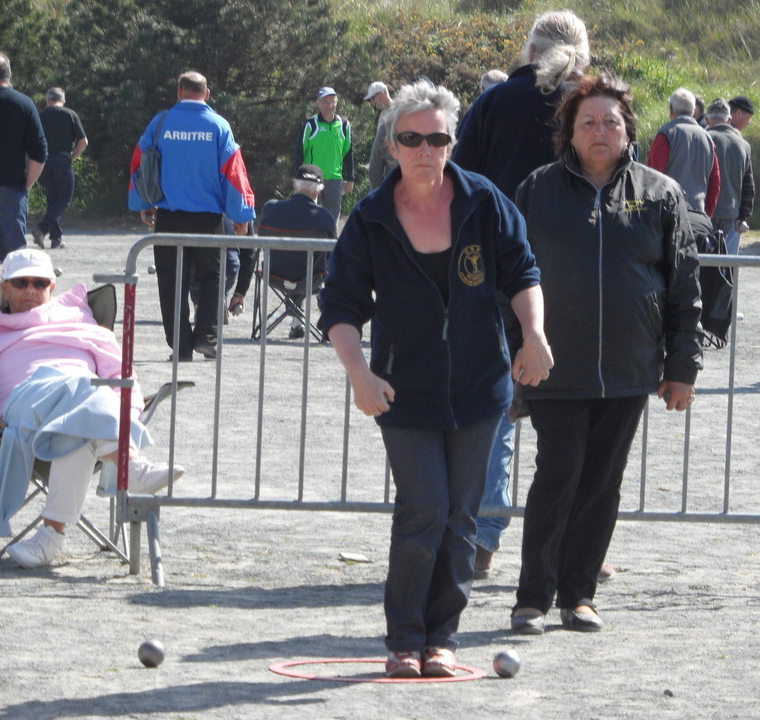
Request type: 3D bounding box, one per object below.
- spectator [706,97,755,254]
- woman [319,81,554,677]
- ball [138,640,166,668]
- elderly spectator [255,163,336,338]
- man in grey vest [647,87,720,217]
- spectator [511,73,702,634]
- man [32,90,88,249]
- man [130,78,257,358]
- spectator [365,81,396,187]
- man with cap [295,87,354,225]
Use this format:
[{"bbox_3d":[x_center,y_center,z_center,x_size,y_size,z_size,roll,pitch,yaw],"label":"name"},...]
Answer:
[{"bbox_3d":[2.662,-1.192,38.800,0.560,1.660,0.360,2,3,3],"label":"spectator"},{"bbox_3d":[0.152,0.040,13.400,0.630,1.590,0.450,1,3,-2],"label":"woman"},{"bbox_3d":[-0.613,0.791,13.420,0.072,0.072,0.072,1,3,0],"label":"ball"},{"bbox_3d":[-0.560,-0.741,33.500,0.540,1.190,0.770,2,3,9],"label":"elderly spectator"},{"bbox_3d":[2.189,-1.098,36.000,0.550,1.720,0.360,1,3,-21],"label":"man in grey vest"},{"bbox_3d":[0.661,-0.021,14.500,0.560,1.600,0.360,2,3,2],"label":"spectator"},{"bbox_3d":[-3.349,-2.032,52.000,0.570,1.660,0.480,3,3,24],"label":"man"},{"bbox_3d":[-1.137,-0.871,30.100,0.740,1.750,0.500,1,3,3],"label":"man"},{"bbox_3d":[0.038,-1.492,42.500,0.420,1.730,0.500,1,3,-6],"label":"spectator"},{"bbox_3d":[-0.500,-1.651,45.800,0.550,1.690,0.330,1,3,-12],"label":"man with cap"}]

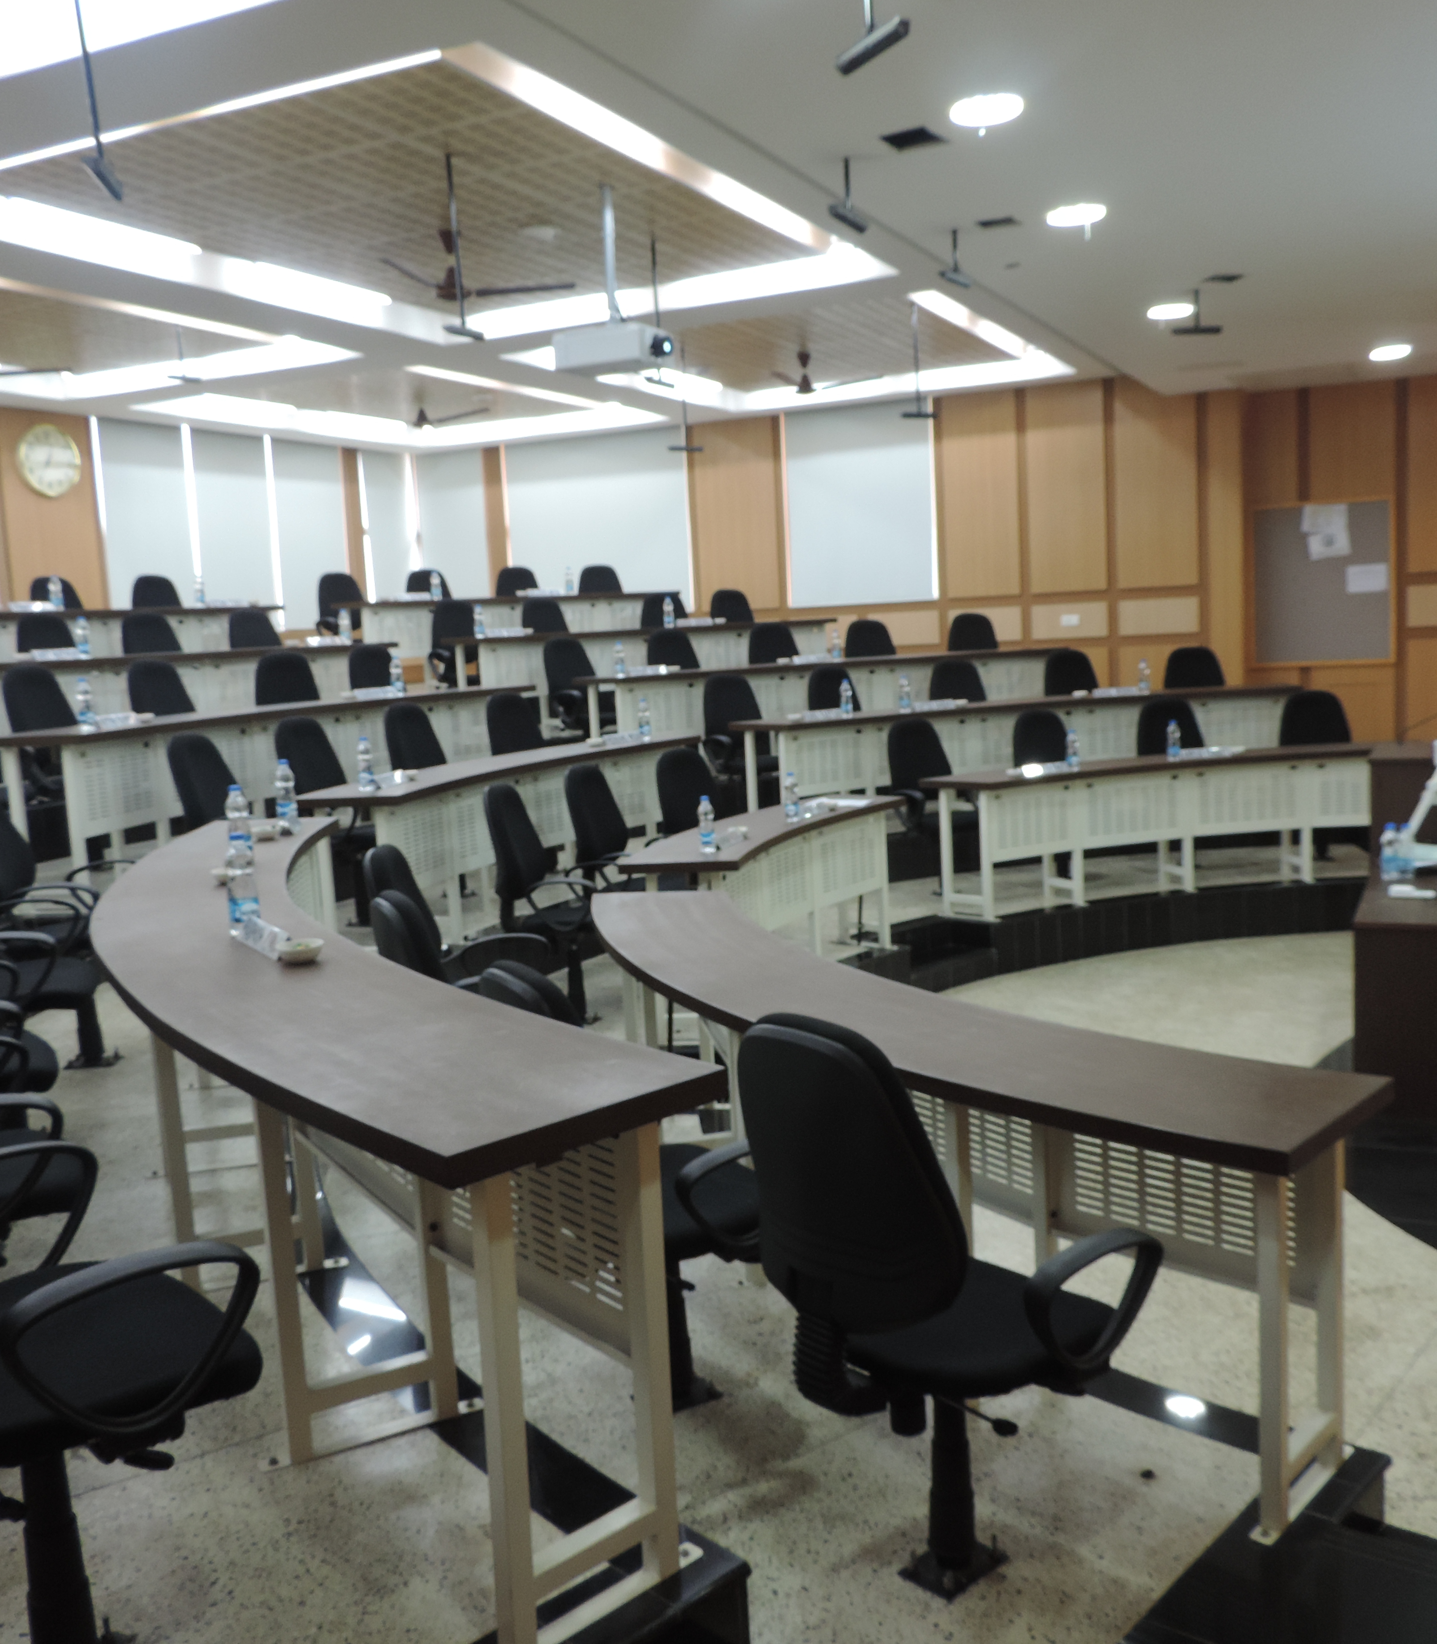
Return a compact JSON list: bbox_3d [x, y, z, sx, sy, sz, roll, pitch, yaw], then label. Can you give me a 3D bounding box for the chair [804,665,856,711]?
[{"bbox_3d":[0.899,-0.529,10.244,0.600,1.032,0.600,-7,8,-25],"label":"chair"}]

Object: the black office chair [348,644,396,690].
[{"bbox_3d":[-1.992,-0.593,9.696,0.620,1.060,0.600,3,9,37],"label":"black office chair"}]

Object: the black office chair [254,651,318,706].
[{"bbox_3d":[-2.401,-0.483,8.809,0.580,1.010,0.580,-8,8,-35],"label":"black office chair"}]

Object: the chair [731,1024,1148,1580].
[{"bbox_3d":[0.370,0.782,2.538,0.580,1.010,0.580,-8,9,-38],"label":"chair"}]

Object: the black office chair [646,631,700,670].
[{"bbox_3d":[-0.205,-0.892,11.144,0.600,1.032,0.600,-7,9,-30],"label":"black office chair"}]

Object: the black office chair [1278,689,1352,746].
[{"bbox_3d":[3.921,-0.296,9.804,0.600,1.040,0.630,-3,7,2],"label":"black office chair"}]

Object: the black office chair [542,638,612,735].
[{"bbox_3d":[-0.891,-0.780,10.476,0.580,1.010,0.580,3,9,41],"label":"black office chair"}]

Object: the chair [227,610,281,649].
[{"bbox_3d":[-3.073,-0.985,10.641,0.630,1.040,0.600,1,8,28],"label":"chair"}]

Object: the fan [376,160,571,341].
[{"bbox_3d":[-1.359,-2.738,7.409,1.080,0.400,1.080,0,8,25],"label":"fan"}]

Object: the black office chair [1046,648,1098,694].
[{"bbox_3d":[2.565,-0.685,10.731,0.600,1.032,0.600,-4,7,-7],"label":"black office chair"}]

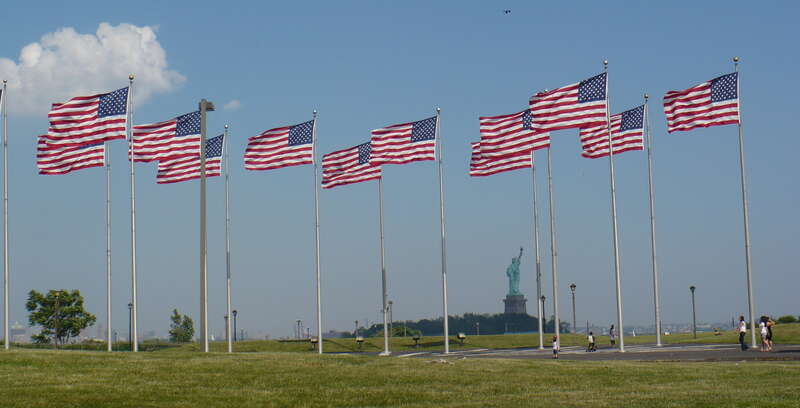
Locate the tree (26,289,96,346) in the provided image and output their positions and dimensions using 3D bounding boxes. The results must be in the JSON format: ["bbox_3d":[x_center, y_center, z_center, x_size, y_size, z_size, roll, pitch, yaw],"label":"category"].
[{"bbox_3d":[-25.679,8.907,94.673,5.000,4.987,4.800,-2,-6,0],"label":"tree"}]

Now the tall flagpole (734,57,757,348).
[{"bbox_3d":[17.866,-0.143,64.597,0.280,15.200,0.280,-2,-6,0],"label":"tall flagpole"}]

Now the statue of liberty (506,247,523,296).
[{"bbox_3d":[107.812,63.281,1170.000,14.000,46.000,12.000,-7,-7,38],"label":"statue of liberty"}]

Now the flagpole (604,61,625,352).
[{"bbox_3d":[11.834,0.025,68.893,0.270,16.200,0.270,-2,-6,0],"label":"flagpole"}]

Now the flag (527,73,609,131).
[{"bbox_3d":[9.176,-5.546,67.859,4.320,3.230,0.500,-1,-6,-7],"label":"flag"}]

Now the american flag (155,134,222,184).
[{"bbox_3d":[-13.544,-2.880,80.780,4.195,3.146,0.600,-1,-6,-9],"label":"american flag"}]

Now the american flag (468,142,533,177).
[{"bbox_3d":[6.861,-3.592,84.568,4.360,3.520,0.500,-1,-6,-7],"label":"american flag"}]

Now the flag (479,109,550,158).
[{"bbox_3d":[6.976,-4.519,75.446,4.320,3.560,0.500,-1,-6,-7],"label":"flag"}]

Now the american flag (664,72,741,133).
[{"bbox_3d":[15.650,-5.243,64.779,4.062,3.090,0.600,-1,-6,-9],"label":"american flag"}]

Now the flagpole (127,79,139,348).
[{"bbox_3d":[-14.602,0.889,68.482,0.270,16.200,0.270,-2,-6,0],"label":"flagpole"}]

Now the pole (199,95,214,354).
[{"bbox_3d":[-7.481,0.846,48.000,0.650,9.850,0.400,-5,-7,25],"label":"pole"}]

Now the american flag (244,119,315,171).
[{"bbox_3d":[-7.379,-3.598,76.423,4.227,3.004,0.600,-1,-6,-9],"label":"american flag"}]

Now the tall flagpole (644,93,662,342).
[{"bbox_3d":[15.164,0.970,74.642,0.280,15.200,0.280,-2,-6,0],"label":"tall flagpole"}]

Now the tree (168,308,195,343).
[{"bbox_3d":[-26.262,14.664,150.000,3.200,4.300,3.100,-2,-6,0],"label":"tree"}]

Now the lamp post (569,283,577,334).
[{"bbox_3d":[13.099,8.231,93.603,0.450,4.500,0.450,-2,-6,0],"label":"lamp post"}]

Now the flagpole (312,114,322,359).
[{"bbox_3d":[-5.342,1.895,81.365,0.270,16.200,0.270,-2,-6,0],"label":"flagpole"}]

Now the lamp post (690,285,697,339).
[{"bbox_3d":[25.350,9.360,107.518,0.450,4.500,0.450,-2,-6,0],"label":"lamp post"}]

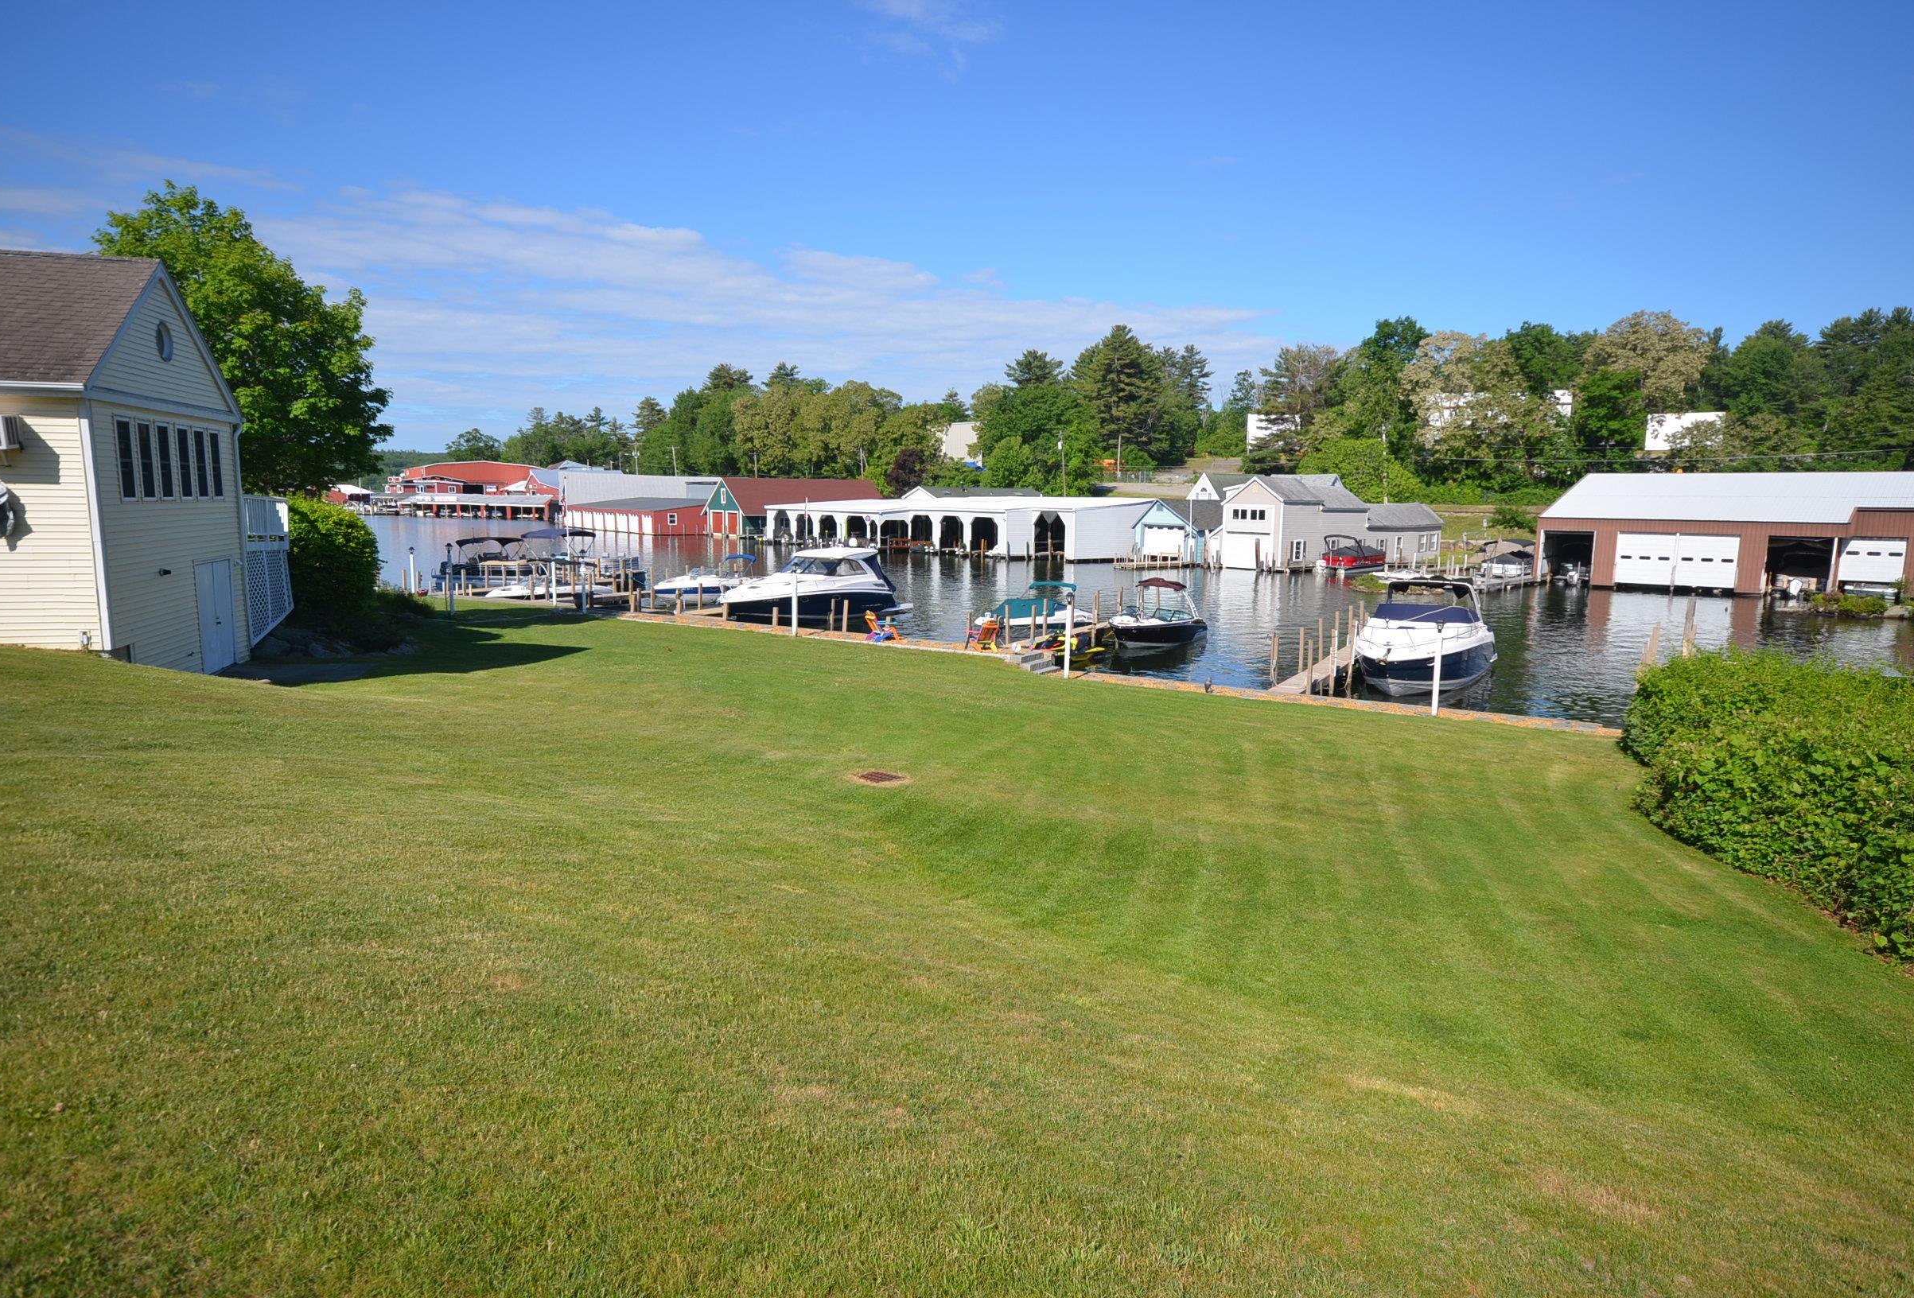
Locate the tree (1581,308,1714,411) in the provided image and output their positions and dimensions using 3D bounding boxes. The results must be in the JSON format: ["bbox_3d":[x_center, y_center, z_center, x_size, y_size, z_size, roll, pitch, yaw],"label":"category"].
[{"bbox_3d":[80.004,-30.515,133.118,12.600,16.500,12.600,5,9,30],"label":"tree"}]

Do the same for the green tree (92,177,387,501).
[{"bbox_3d":[-18.925,-6.345,29.091,8.400,10.670,8.400,-4,9,-32],"label":"green tree"}]

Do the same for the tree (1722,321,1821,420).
[{"bbox_3d":[92.668,-29.203,131.050,9.800,15.500,9.800,6,9,34],"label":"tree"}]

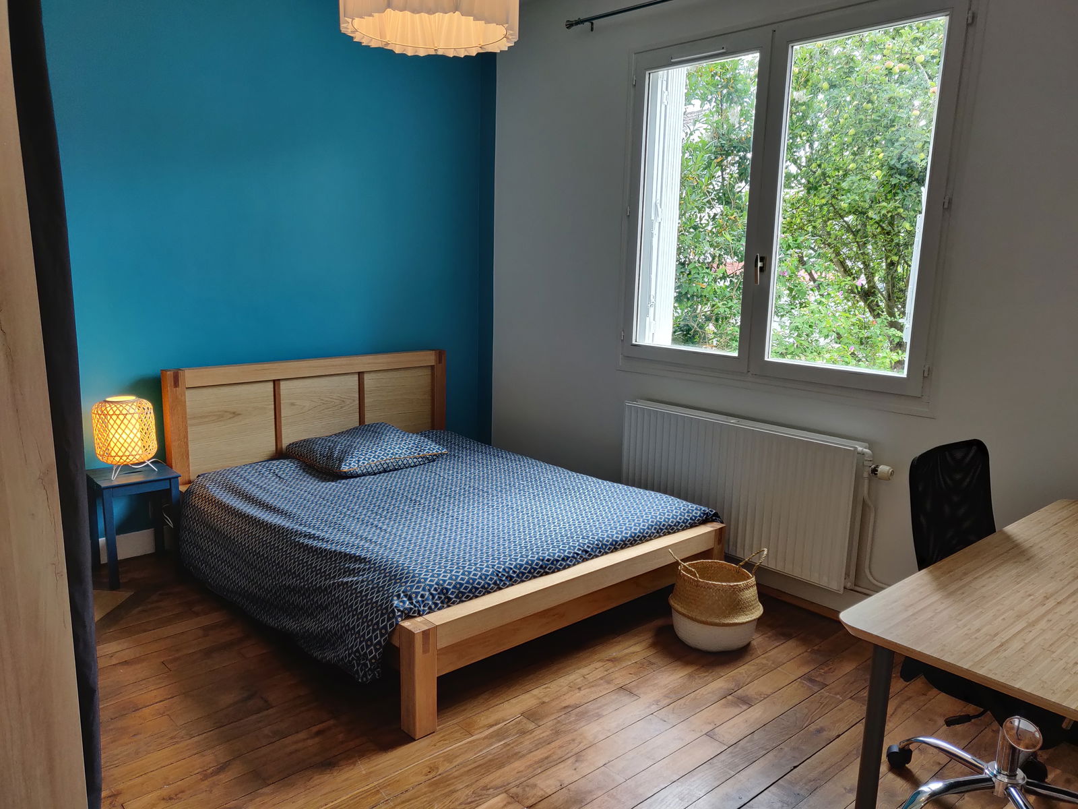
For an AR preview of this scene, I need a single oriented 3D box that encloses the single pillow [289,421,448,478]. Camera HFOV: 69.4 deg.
[{"bbox_3d":[-0.892,0.216,3.929,0.640,0.170,0.600,-7,13,-43],"label":"single pillow"}]

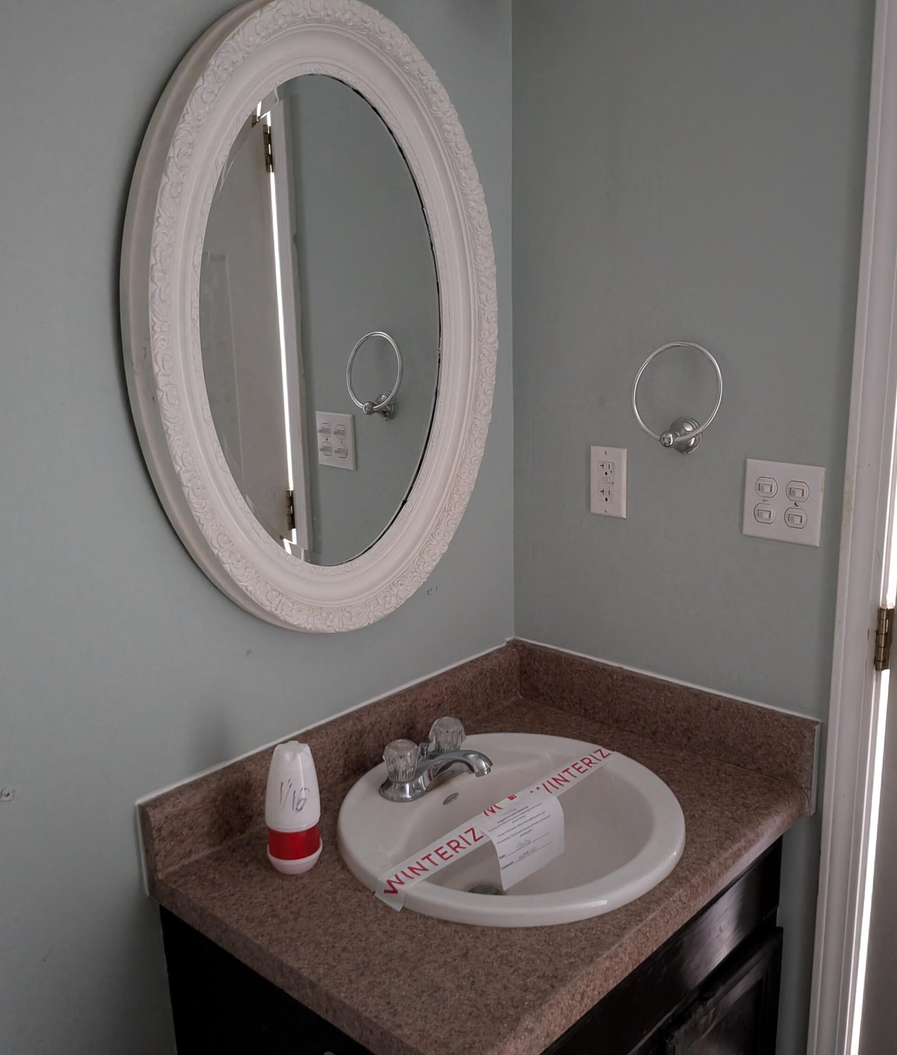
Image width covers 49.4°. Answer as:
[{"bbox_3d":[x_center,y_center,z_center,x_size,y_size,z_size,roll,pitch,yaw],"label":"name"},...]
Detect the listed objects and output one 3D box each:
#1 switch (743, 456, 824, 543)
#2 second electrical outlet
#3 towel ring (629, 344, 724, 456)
[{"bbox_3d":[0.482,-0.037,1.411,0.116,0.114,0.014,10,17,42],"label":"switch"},{"bbox_3d":[0.264,-0.076,1.612,0.070,0.114,0.009,10,17,42],"label":"second electrical outlet"},{"bbox_3d":[0.345,-0.191,1.464,0.150,0.172,0.068,10,17,42],"label":"towel ring"}]

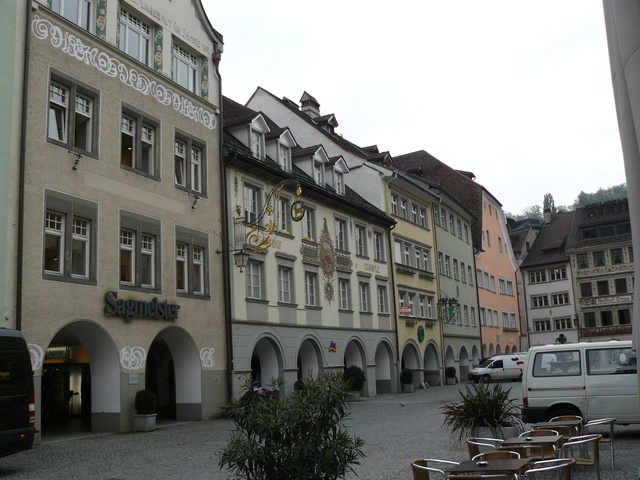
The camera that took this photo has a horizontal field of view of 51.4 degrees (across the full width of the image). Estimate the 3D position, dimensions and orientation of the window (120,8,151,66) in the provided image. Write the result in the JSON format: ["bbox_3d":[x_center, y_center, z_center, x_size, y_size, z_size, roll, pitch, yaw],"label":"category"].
[{"bbox_3d":[-6.069,-6.641,21.947,0.180,1.599,1.546,-8,-12,24],"label":"window"}]

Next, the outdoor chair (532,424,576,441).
[{"bbox_3d":[3.467,3.096,9.742,0.540,0.750,0.570,-6,-11,17],"label":"outdoor chair"}]

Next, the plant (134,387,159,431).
[{"bbox_3d":[-5.059,4.980,19.442,0.640,1.270,0.640,-8,-12,24],"label":"plant"}]

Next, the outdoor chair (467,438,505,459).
[{"bbox_3d":[2.017,2.717,7.843,0.540,0.730,0.550,-6,-11,16],"label":"outdoor chair"}]

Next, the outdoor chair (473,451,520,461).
[{"bbox_3d":[1.860,2.684,7.084,0.540,0.750,0.570,-7,-12,21],"label":"outdoor chair"}]

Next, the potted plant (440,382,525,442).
[{"bbox_3d":[2.871,3.203,11.997,1.400,1.240,1.360,0,-11,-15],"label":"potted plant"}]

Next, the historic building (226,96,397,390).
[{"bbox_3d":[-6.147,-0.589,35.762,16.000,18.400,15.300,-9,-12,28],"label":"historic building"}]

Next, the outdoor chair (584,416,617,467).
[{"bbox_3d":[4.011,2.967,9.681,0.540,0.730,0.550,-6,-11,18],"label":"outdoor chair"}]

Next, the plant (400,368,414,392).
[{"bbox_3d":[4.852,7.843,37.097,0.740,1.280,0.740,-9,-12,28],"label":"plant"}]

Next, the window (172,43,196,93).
[{"bbox_3d":[-5.098,-6.526,25.251,0.150,1.600,1.500,-8,-12,27],"label":"window"}]

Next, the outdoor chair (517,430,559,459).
[{"bbox_3d":[2.924,2.963,8.874,0.540,0.750,0.570,-7,-12,20],"label":"outdoor chair"}]

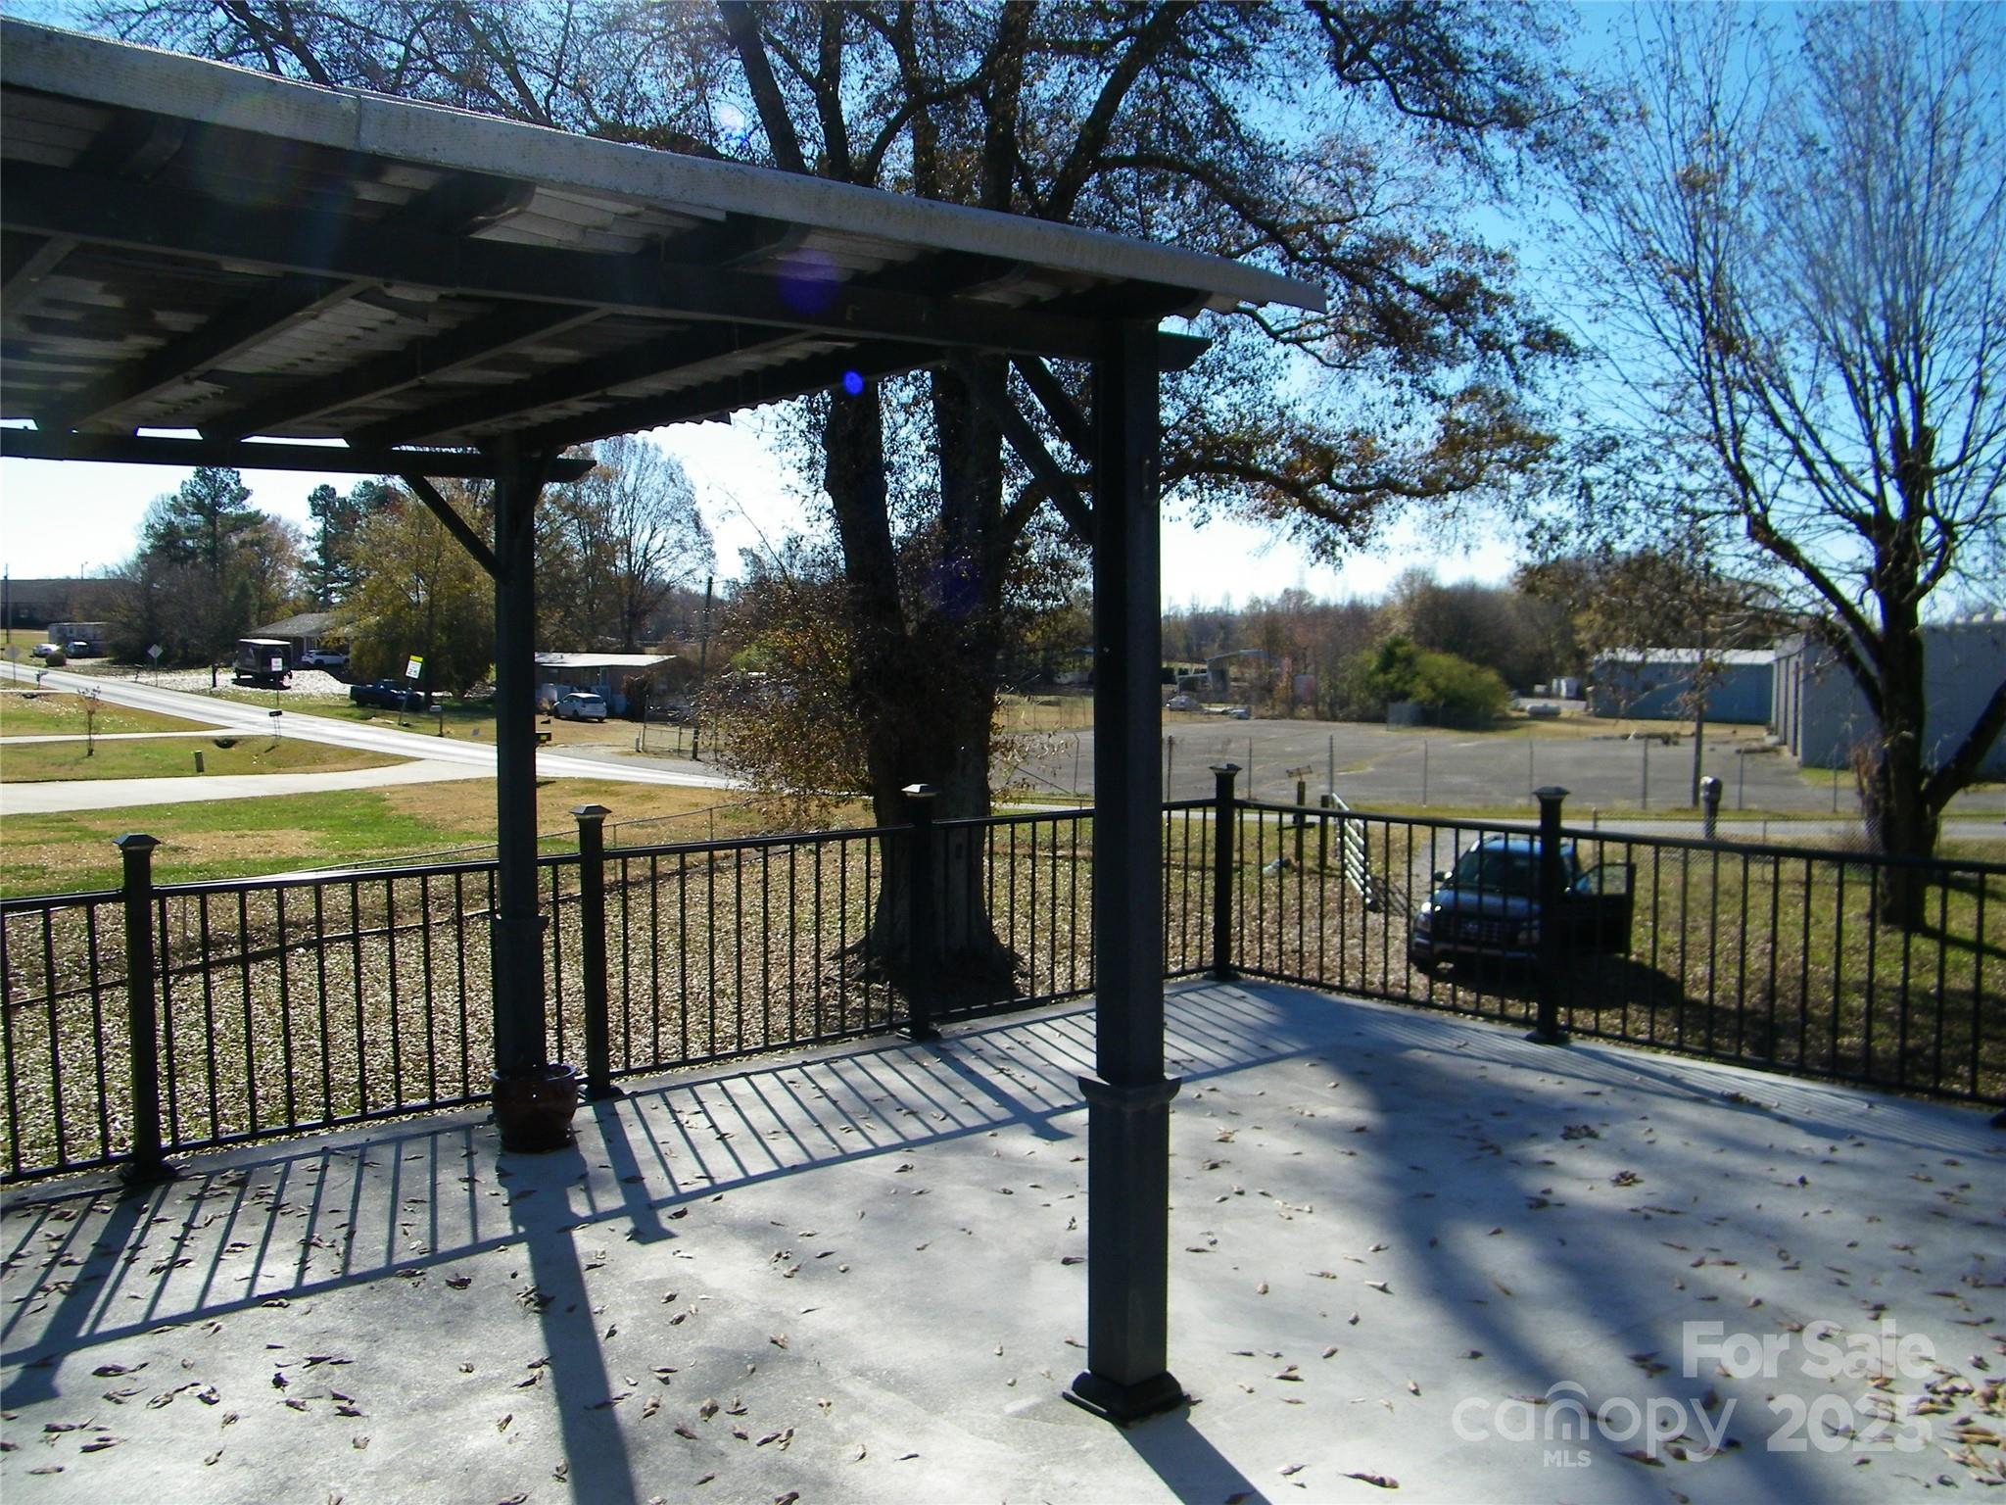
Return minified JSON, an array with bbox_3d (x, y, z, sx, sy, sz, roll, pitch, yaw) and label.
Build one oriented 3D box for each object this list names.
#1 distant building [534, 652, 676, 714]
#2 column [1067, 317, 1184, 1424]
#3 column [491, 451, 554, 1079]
[{"bbox_3d":[-24.267,-3.947,100.167,12.400,3.850,4.500,3,5,38],"label":"distant building"},{"bbox_3d":[0.263,0.249,3.512,0.200,2.346,0.200,-4,5,-41],"label":"column"},{"bbox_3d":[-1.707,0.121,5.704,0.190,2.344,0.190,-4,5,-41],"label":"column"}]

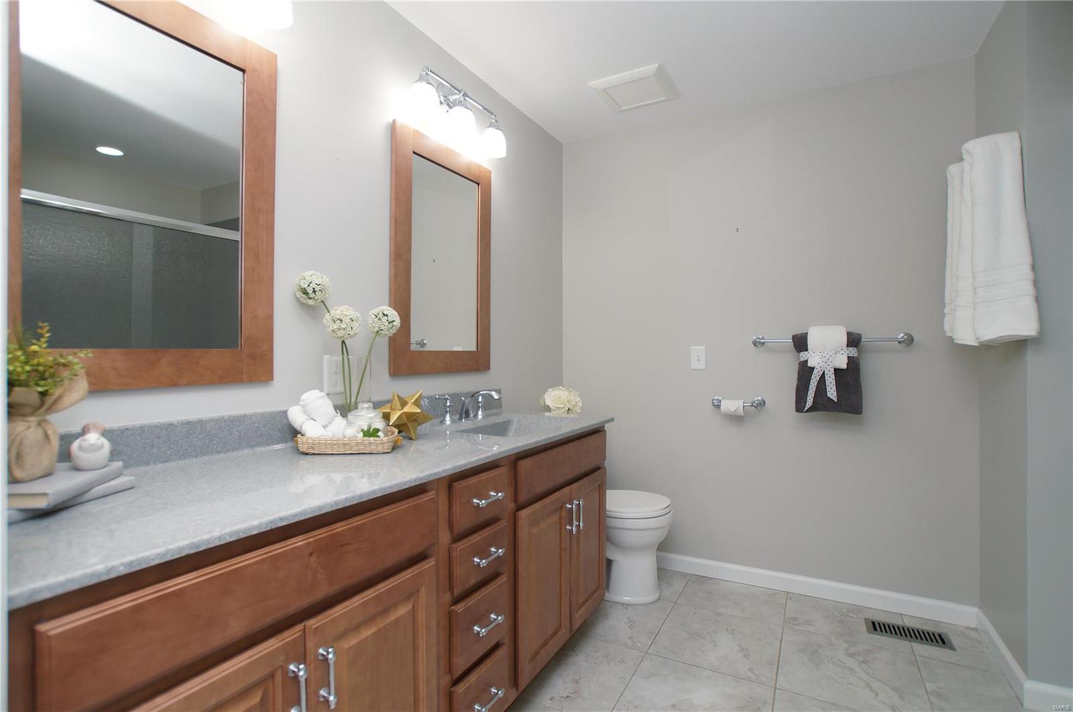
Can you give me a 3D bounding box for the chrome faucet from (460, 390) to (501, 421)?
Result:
[{"bbox_3d":[-0.225,0.200,1.872,0.200,0.125,0.055,0,0,31],"label":"chrome faucet"}]

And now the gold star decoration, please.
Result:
[{"bbox_3d":[-0.419,0.187,1.520,0.170,0.155,0.165,0,0,-14],"label":"gold star decoration"}]

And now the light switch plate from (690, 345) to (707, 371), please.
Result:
[{"bbox_3d":[0.843,0.012,2.497,0.076,0.122,0.014,0,0,26],"label":"light switch plate"}]

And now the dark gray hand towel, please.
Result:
[{"bbox_3d":[1.359,0.078,2.215,0.265,0.385,0.070,0,0,27],"label":"dark gray hand towel"}]

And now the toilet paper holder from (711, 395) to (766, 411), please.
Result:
[{"bbox_3d":[1.006,0.237,2.383,0.245,0.063,0.080,0,0,26],"label":"toilet paper holder"}]

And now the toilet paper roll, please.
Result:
[{"bbox_3d":[0.978,0.259,2.375,0.107,0.090,0.090,0,0,26],"label":"toilet paper roll"}]

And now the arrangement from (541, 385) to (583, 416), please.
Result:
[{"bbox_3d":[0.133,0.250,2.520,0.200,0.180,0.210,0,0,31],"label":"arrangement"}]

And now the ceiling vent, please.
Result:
[{"bbox_3d":[0.477,-1.275,2.285,0.325,0.024,0.325,0,0,26],"label":"ceiling vent"}]

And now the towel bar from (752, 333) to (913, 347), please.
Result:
[{"bbox_3d":[1.353,-0.076,2.220,0.635,0.063,0.080,0,0,26],"label":"towel bar"}]

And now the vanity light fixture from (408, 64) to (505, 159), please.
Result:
[{"bbox_3d":[-0.304,-0.960,1.927,0.170,0.200,0.520,0,0,31],"label":"vanity light fixture"}]

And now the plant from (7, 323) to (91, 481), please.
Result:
[{"bbox_3d":[-0.910,0.078,0.865,0.175,0.280,0.170,0,0,-45],"label":"plant"}]

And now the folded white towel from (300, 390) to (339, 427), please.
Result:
[{"bbox_3d":[-0.620,0.148,1.360,0.077,0.105,0.080,-36,-7,0],"label":"folded white towel"}]

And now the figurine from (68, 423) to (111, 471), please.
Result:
[{"bbox_3d":[-0.880,0.178,0.938,0.064,0.090,0.076,0,0,-43],"label":"figurine"}]

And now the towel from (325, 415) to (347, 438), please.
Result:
[{"bbox_3d":[-0.555,0.206,1.330,0.055,0.080,0.060,0,0,-17],"label":"towel"}]

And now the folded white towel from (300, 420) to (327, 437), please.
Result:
[{"bbox_3d":[-0.597,0.202,1.290,0.082,0.050,0.055,25,0,0],"label":"folded white towel"}]

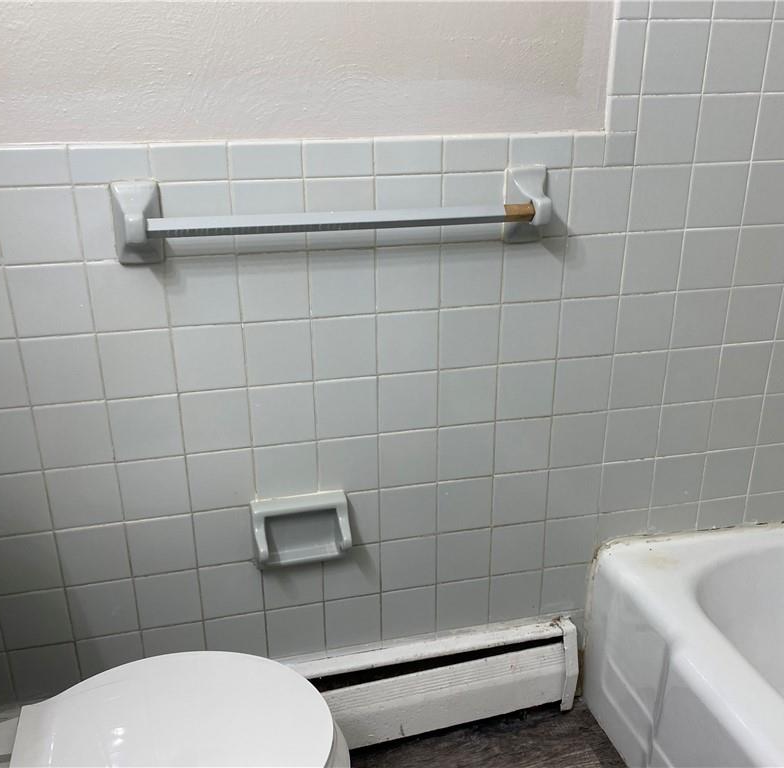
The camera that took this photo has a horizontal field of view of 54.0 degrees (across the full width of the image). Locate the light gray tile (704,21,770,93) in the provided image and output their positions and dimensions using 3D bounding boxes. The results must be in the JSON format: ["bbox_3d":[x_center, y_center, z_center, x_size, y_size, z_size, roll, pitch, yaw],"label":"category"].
[{"bbox_3d":[0.556,-0.526,1.244,0.108,0.108,0.010,-5,22,-12],"label":"light gray tile"}]

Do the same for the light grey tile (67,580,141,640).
[{"bbox_3d":[-0.501,0.387,1.339,0.108,0.108,0.010,-5,22,-12],"label":"light grey tile"}]

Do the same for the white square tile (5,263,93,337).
[{"bbox_3d":[-0.502,-0.124,1.137,0.108,0.108,0.009,-5,21,-13],"label":"white square tile"}]

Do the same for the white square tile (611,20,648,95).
[{"bbox_3d":[0.369,-0.511,1.209,0.057,0.108,0.009,-5,22,-12],"label":"white square tile"}]

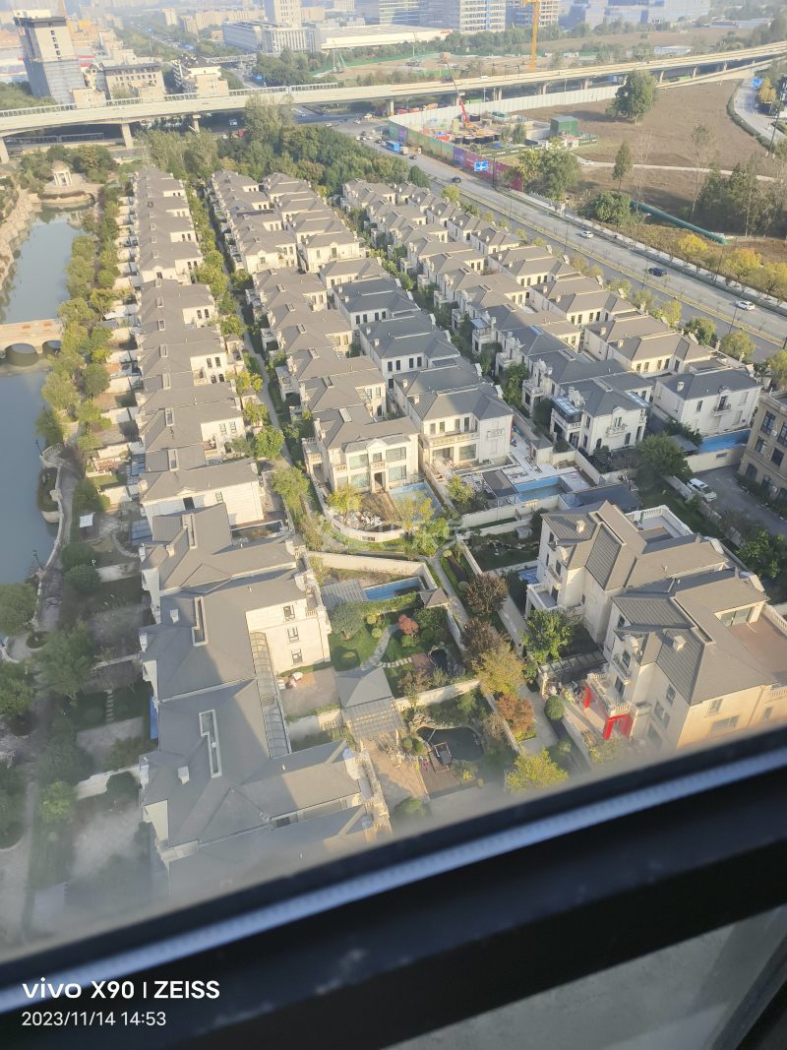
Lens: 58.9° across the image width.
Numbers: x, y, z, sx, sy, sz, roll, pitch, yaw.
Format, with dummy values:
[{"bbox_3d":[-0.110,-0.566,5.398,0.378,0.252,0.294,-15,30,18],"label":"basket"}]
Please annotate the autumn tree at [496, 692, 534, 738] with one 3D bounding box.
[{"bbox_3d":[12.196,19.202,70.194,3.910,5.230,3.910,-2,37,1],"label":"autumn tree"}]

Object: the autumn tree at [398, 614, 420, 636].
[{"bbox_3d":[1.950,12.720,89.170,2.600,3.200,2.600,-2,38,1],"label":"autumn tree"}]

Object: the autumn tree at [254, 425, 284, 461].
[{"bbox_3d":[-21.850,-14.360,122.740,4.800,6.400,4.800,-12,39,-11],"label":"autumn tree"}]

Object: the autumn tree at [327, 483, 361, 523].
[{"bbox_3d":[-7.730,-2.980,108.970,5.330,7.170,5.330,-2,38,2],"label":"autumn tree"}]

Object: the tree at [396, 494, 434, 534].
[{"bbox_3d":[2.925,-1.150,96.330,5.220,6.390,5.220,-2,37,1],"label":"tree"}]

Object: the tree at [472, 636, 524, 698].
[{"bbox_3d":[12.060,17.090,80.780,5.800,8.600,5.800,-2,38,2],"label":"tree"}]

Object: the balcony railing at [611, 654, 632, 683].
[{"bbox_3d":[24.170,15.530,74.090,0.870,1.020,3.070,-12,39,-11],"label":"balcony railing"}]

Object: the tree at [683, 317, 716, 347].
[{"bbox_3d":[61.118,-37.593,139.394,6.190,7.390,6.190,-12,38,-12],"label":"tree"}]

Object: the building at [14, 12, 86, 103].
[{"bbox_3d":[-265.820,-362.100,543.360,27.500,56.750,37.000,-31,46,-31],"label":"building"}]

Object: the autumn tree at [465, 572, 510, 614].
[{"bbox_3d":[11.161,8.519,83.909,5.110,5.560,5.110,-2,37,1],"label":"autumn tree"}]

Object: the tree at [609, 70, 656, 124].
[{"bbox_3d":[128.390,-230.430,376.580,24.000,24.000,24.000,-12,39,-11],"label":"tree"}]

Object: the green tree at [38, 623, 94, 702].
[{"bbox_3d":[-38.770,17.460,82.290,6.300,10.500,6.300,-12,39,-11],"label":"green tree"}]

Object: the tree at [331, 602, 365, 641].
[{"bbox_3d":[-5.770,12.310,88.480,4.100,5.300,4.100,-2,38,1],"label":"tree"}]

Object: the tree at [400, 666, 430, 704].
[{"bbox_3d":[2.349,17.172,73.908,3.580,4.670,3.580,-2,37,1],"label":"tree"}]

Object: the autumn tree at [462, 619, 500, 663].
[{"bbox_3d":[9.764,13.256,77.527,4.720,5.920,4.720,-2,37,1],"label":"autumn tree"}]

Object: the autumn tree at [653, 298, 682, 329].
[{"bbox_3d":[63.900,-48.760,162.750,5.760,6.890,5.760,-12,39,-11],"label":"autumn tree"}]

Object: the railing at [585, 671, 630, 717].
[{"bbox_3d":[23.510,18.320,76.170,2.460,1.180,5.220,-12,39,-11],"label":"railing"}]

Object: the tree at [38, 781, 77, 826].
[{"bbox_3d":[-31.053,25.962,64.700,3.420,4.460,3.420,-12,38,-12],"label":"tree"}]

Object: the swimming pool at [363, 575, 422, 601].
[{"bbox_3d":[0.154,8.812,89.845,7.500,1.300,2.600,-12,38,-12],"label":"swimming pool"}]

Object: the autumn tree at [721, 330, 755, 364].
[{"bbox_3d":[72.190,-36.940,146.670,6.500,7.380,6.500,-12,39,-11],"label":"autumn tree"}]

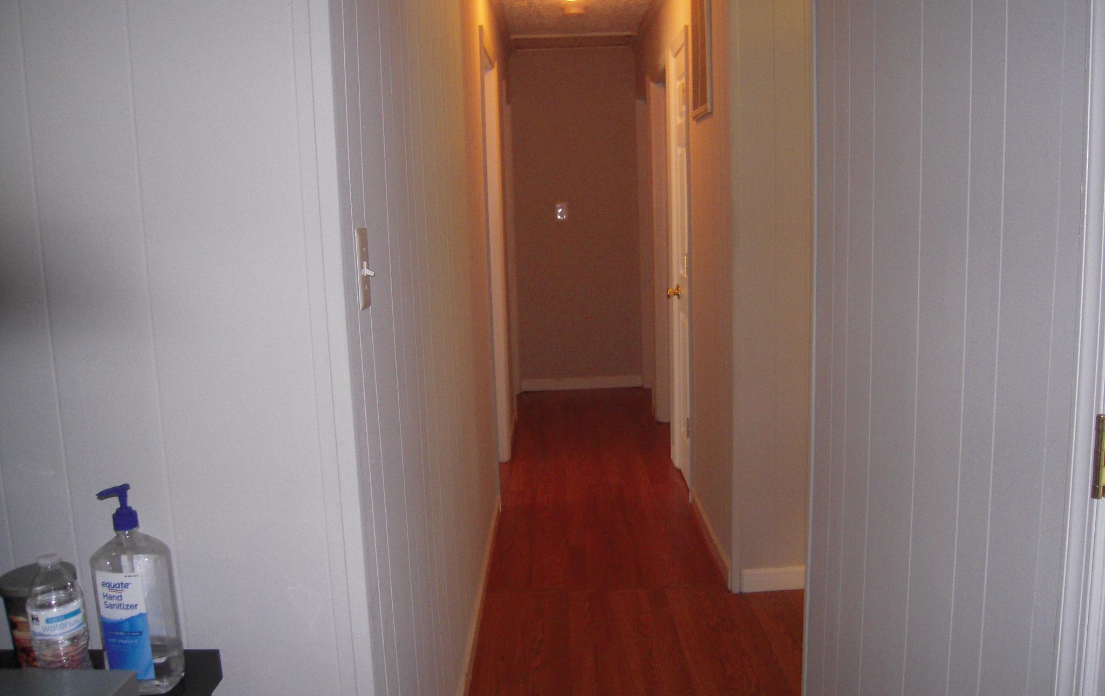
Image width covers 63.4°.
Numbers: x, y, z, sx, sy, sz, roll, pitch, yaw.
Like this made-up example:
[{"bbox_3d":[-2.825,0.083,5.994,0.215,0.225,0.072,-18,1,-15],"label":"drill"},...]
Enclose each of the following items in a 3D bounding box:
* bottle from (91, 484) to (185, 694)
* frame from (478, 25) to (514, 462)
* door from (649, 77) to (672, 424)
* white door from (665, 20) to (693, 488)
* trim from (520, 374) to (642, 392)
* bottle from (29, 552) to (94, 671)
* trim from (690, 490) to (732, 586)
[{"bbox_3d":[-0.513,0.294,1.102,0.090,0.250,0.065,-2,10,0],"label":"bottle"},{"bbox_3d":[-0.301,-0.354,4.221,0.100,2.060,0.820,-2,10,0],"label":"frame"},{"bbox_3d":[0.652,-0.516,5.014,0.120,2.060,0.830,-2,10,0],"label":"door"},{"bbox_3d":[0.620,-0.375,4.216,0.070,2.050,0.690,-2,10,0],"label":"white door"},{"bbox_3d":[0.210,0.260,6.444,0.875,0.077,0.015,-2,10,0],"label":"trim"},{"bbox_3d":[-0.581,0.339,1.056,0.065,0.195,0.065,-2,10,0],"label":"bottle"},{"bbox_3d":[0.632,0.736,3.563,0.015,0.080,0.930,-2,10,0],"label":"trim"}]

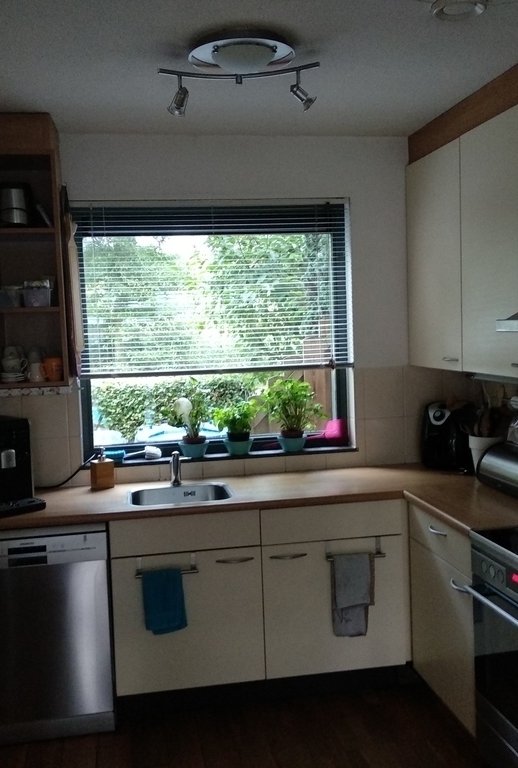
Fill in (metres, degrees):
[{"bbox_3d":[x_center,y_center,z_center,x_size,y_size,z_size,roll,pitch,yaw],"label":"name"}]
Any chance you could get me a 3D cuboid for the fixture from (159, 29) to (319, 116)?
[{"bbox_3d":[-0.066,-0.942,2.394,0.500,0.213,0.330,-2,4,3],"label":"fixture"}]

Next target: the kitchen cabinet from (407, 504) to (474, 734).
[{"bbox_3d":[0.967,0.845,2.988,0.567,0.714,0.592,-3,5,-10],"label":"kitchen cabinet"}]

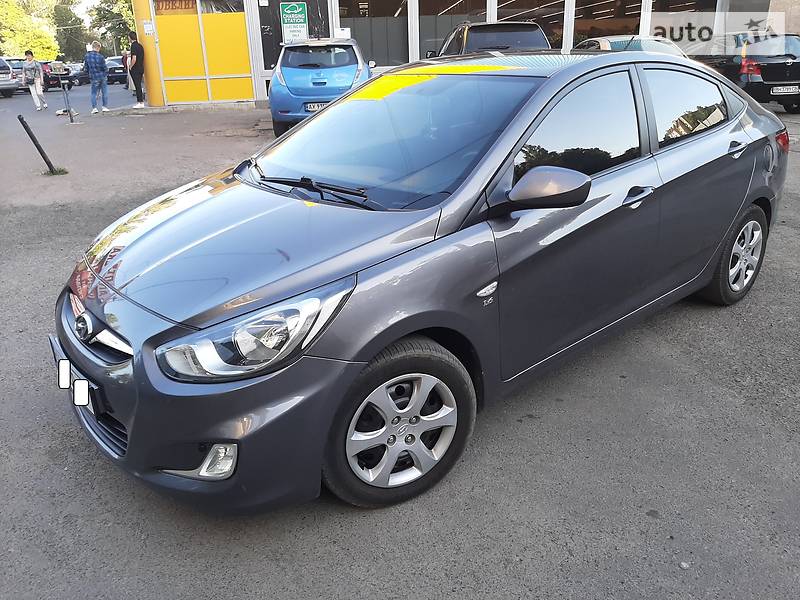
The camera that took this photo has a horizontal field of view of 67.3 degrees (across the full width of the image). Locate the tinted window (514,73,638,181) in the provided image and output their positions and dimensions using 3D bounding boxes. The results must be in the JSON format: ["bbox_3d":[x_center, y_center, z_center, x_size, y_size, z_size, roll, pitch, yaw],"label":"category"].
[{"bbox_3d":[0.695,-0.665,2.360,0.950,0.430,0.070,-19,5,-35],"label":"tinted window"}]

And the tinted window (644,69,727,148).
[{"bbox_3d":[1.405,-0.951,2.900,0.770,0.355,0.090,-19,9,-35],"label":"tinted window"}]

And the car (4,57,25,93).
[{"bbox_3d":[-18.618,-10.343,27.634,1.750,1.500,4.300,-22,30,-40],"label":"car"}]

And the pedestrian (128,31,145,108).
[{"bbox_3d":[-6.906,-5.955,15.651,0.320,1.790,0.470,14,27,32],"label":"pedestrian"}]

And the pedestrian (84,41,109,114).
[{"bbox_3d":[-7.676,-5.606,15.075,0.560,1.730,0.360,1,22,7],"label":"pedestrian"}]

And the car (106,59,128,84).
[{"bbox_3d":[-17.073,-13.007,34.077,4.400,1.440,1.760,18,30,38],"label":"car"}]

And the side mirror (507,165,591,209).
[{"bbox_3d":[0.501,-0.384,2.032,0.140,0.145,0.250,-19,27,-35],"label":"side mirror"}]

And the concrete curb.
[{"bbox_3d":[-5.380,-4.979,15.583,3.900,0.170,0.380,-6,22,-11],"label":"concrete curb"}]

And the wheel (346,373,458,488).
[{"bbox_3d":[-0.013,0.416,2.038,0.410,0.410,0.140,-14,26,-26],"label":"wheel"}]

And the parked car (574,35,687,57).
[{"bbox_3d":[4.331,-4.602,12.234,1.740,1.470,4.400,-4,23,-5],"label":"parked car"}]

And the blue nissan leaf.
[{"bbox_3d":[-1.640,-4.378,12.150,1.790,1.550,4.430,-4,22,-6],"label":"blue nissan leaf"}]

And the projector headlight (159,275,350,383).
[{"bbox_3d":[-0.410,0.053,1.764,0.530,0.230,0.370,-19,27,-35],"label":"projector headlight"}]

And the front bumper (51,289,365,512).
[{"bbox_3d":[-0.887,0.203,2.265,0.660,0.520,1.680,-19,28,-35],"label":"front bumper"}]

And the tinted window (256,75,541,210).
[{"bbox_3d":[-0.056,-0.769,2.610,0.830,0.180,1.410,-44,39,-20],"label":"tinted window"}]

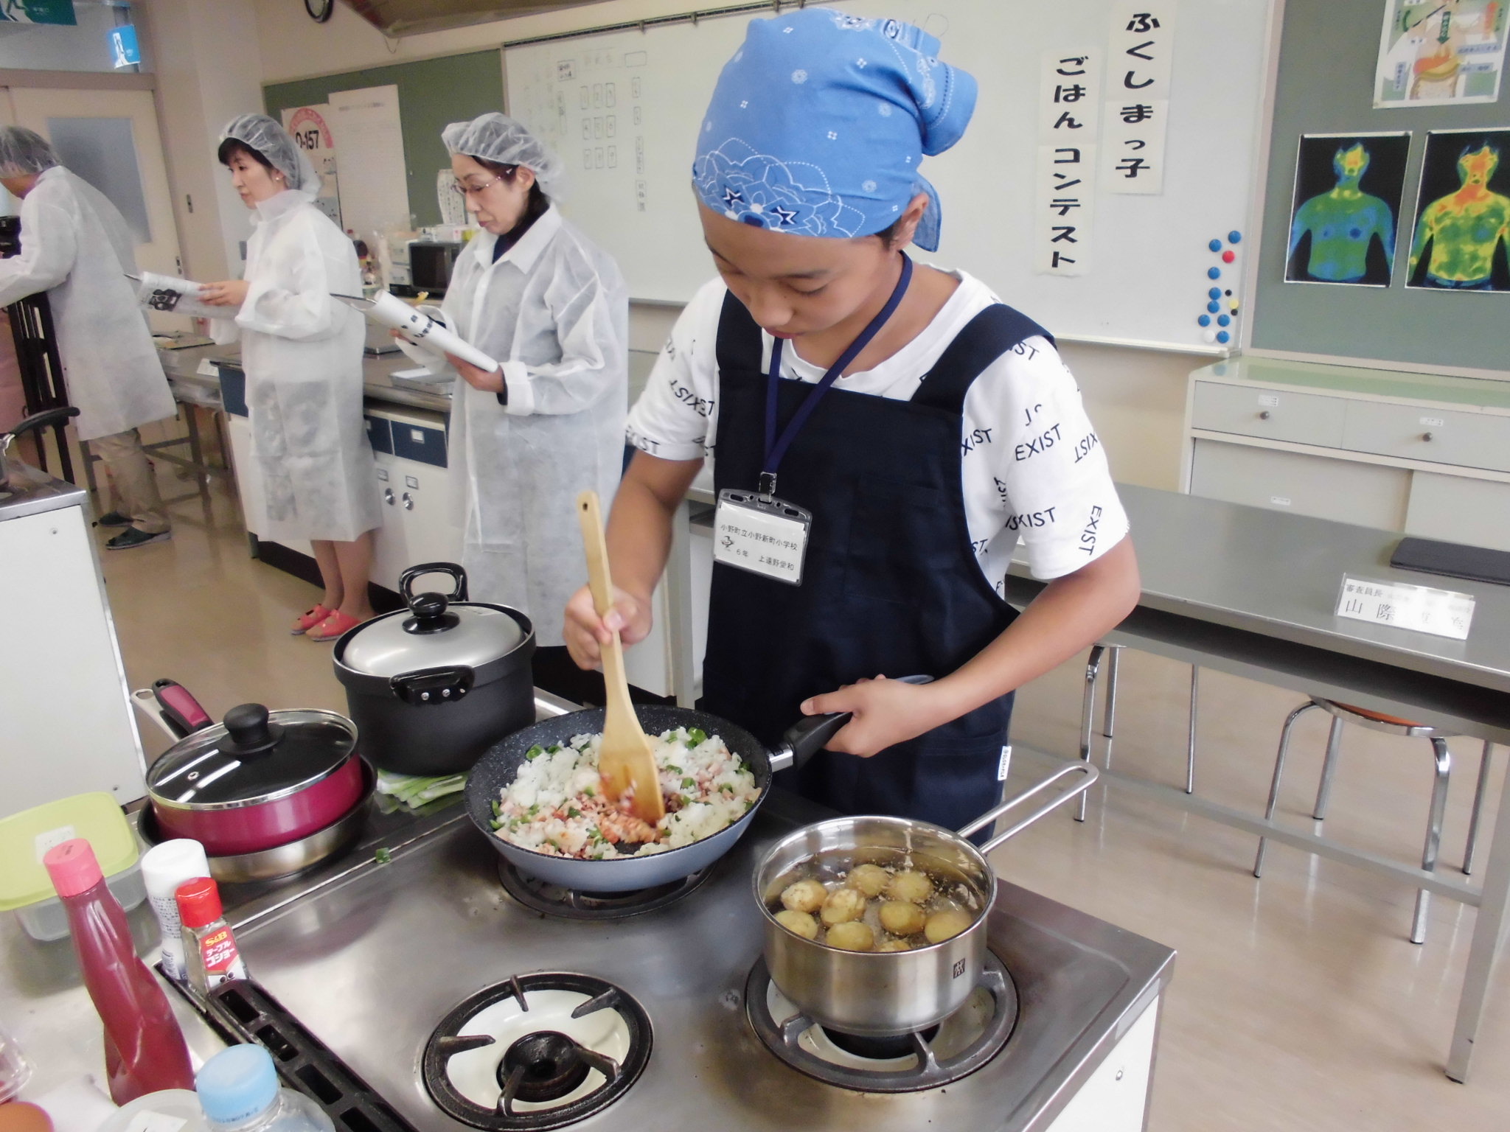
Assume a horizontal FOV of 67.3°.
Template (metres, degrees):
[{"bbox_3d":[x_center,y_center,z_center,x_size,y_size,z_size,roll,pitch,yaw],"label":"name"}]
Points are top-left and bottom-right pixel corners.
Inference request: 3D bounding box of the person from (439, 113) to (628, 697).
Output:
[{"bbox_3d":[-0.505,-0.270,2.693,0.390,1.510,0.470,-18,24,-38],"label":"person"}]

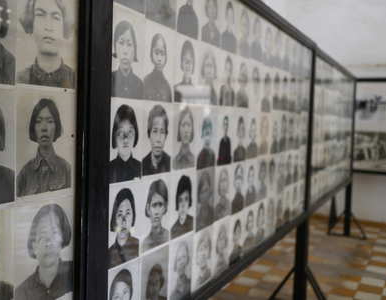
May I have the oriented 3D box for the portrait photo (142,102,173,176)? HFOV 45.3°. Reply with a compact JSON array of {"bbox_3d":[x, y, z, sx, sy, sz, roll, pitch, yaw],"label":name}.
[{"bbox_3d":[-0.118,-0.039,1.538,0.010,0.241,0.186,3,4,26],"label":"portrait photo"}]

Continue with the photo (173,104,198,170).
[{"bbox_3d":[-0.030,-0.048,1.717,0.010,0.243,0.189,3,4,26],"label":"photo"}]

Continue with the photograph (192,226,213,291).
[{"bbox_3d":[0.044,0.452,1.959,0.010,0.251,0.195,4,4,26],"label":"photograph"}]

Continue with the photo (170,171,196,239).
[{"bbox_3d":[-0.035,0.203,1.762,0.010,0.257,0.198,4,4,26],"label":"photo"}]

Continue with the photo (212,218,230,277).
[{"bbox_3d":[0.132,0.442,2.138,0.010,0.250,0.195,4,4,26],"label":"photo"}]

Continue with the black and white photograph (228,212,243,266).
[{"bbox_3d":[0.216,0.429,2.271,0.010,0.250,0.180,3,4,26],"label":"black and white photograph"}]

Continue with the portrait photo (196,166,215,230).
[{"bbox_3d":[0.055,0.196,1.947,0.010,0.253,0.190,4,4,26],"label":"portrait photo"}]

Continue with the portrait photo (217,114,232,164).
[{"bbox_3d":[0.143,-0.056,2.066,0.010,0.251,0.173,3,4,26],"label":"portrait photo"}]

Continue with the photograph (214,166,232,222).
[{"bbox_3d":[0.139,0.191,2.086,0.010,0.243,0.194,3,4,26],"label":"photograph"}]

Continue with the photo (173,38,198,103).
[{"bbox_3d":[-0.024,-0.291,1.701,0.010,0.240,0.194,3,4,26],"label":"photo"}]

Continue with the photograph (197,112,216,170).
[{"bbox_3d":[0.058,-0.049,1.895,0.010,0.250,0.182,3,4,26],"label":"photograph"}]

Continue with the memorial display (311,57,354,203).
[{"bbox_3d":[1.538,-0.193,4.965,0.050,1.296,2.489,4,4,26],"label":"memorial display"}]

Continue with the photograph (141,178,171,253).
[{"bbox_3d":[-0.125,0.212,1.580,0.010,0.258,0.194,4,4,26],"label":"photograph"}]

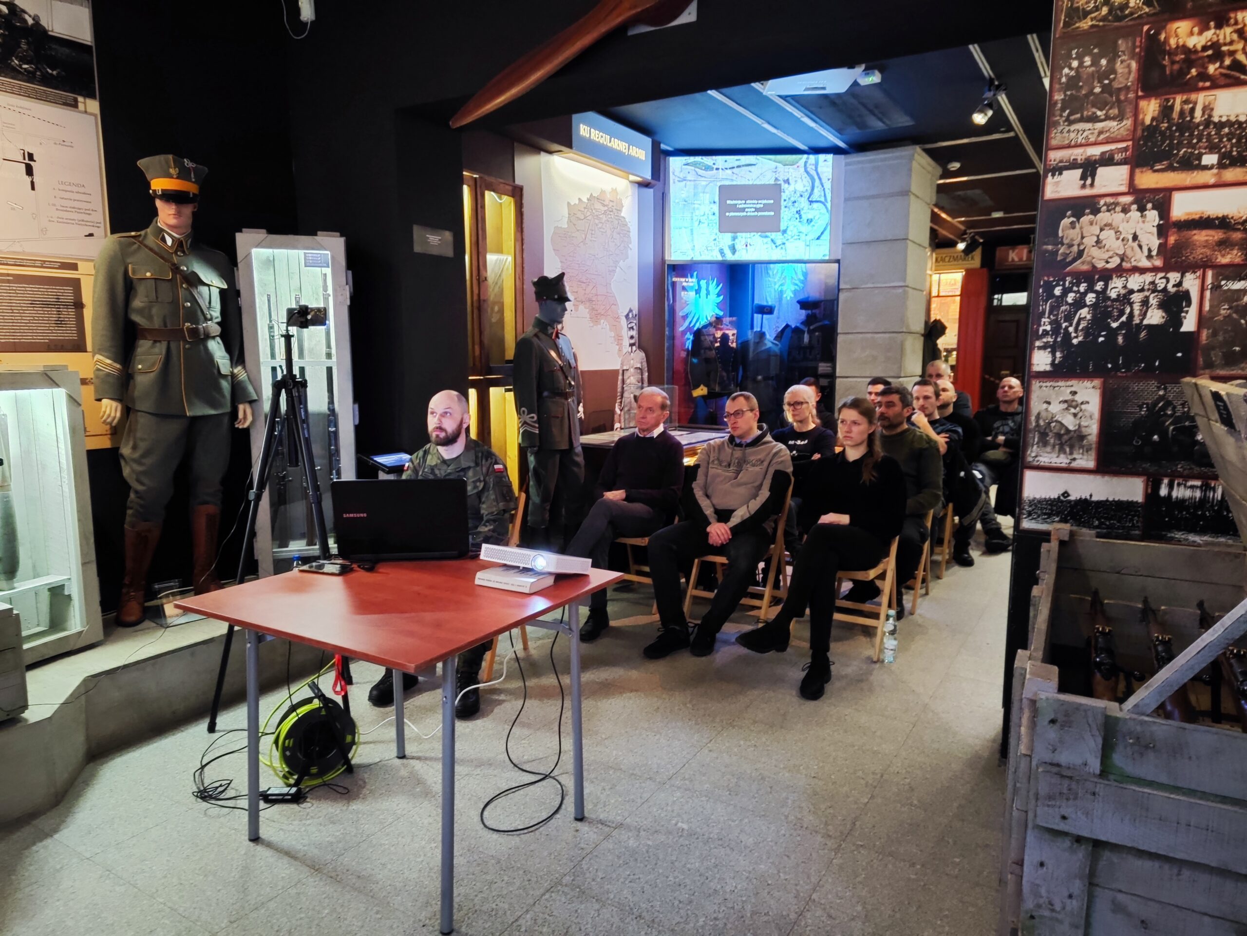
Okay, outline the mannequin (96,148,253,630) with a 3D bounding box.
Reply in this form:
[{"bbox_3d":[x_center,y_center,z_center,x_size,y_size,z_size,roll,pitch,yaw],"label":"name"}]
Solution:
[{"bbox_3d":[-1.889,-0.331,3.513,0.380,1.903,0.640,7,11,40],"label":"mannequin"}]

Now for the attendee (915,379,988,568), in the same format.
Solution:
[{"bbox_3d":[2.094,0.041,5.541,0.546,1.264,0.910,5,9,31],"label":"attendee"}]

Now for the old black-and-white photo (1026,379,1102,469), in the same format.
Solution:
[{"bbox_3d":[1.419,-0.141,2.672,0.204,0.290,0.015,5,9,30],"label":"old black-and-white photo"}]

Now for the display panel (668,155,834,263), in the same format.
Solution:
[{"bbox_3d":[1.110,-2.264,7.255,1.408,0.897,0.050,1,8,5],"label":"display panel"}]

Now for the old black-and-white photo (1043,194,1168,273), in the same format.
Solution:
[{"bbox_3d":[1.504,-0.734,2.606,0.340,0.218,0.012,5,9,31],"label":"old black-and-white photo"}]

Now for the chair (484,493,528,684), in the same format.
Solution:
[{"bbox_3d":[-0.706,0.496,3.780,0.440,0.770,0.460,3,9,20],"label":"chair"}]

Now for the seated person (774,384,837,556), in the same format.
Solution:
[{"bbox_3d":[0.945,0.112,4.919,0.500,1.210,0.800,5,10,34],"label":"seated person"}]

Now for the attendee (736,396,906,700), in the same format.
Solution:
[{"bbox_3d":[0.992,0.285,3.862,0.566,1.223,0.991,5,9,34],"label":"attendee"}]

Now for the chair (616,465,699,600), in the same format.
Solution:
[{"bbox_3d":[0.123,0.367,4.689,0.440,0.770,0.460,6,10,35],"label":"chair"}]

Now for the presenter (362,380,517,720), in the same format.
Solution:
[{"bbox_3d":[-0.758,0.300,3.599,0.617,1.264,0.869,2,8,12],"label":"presenter"}]

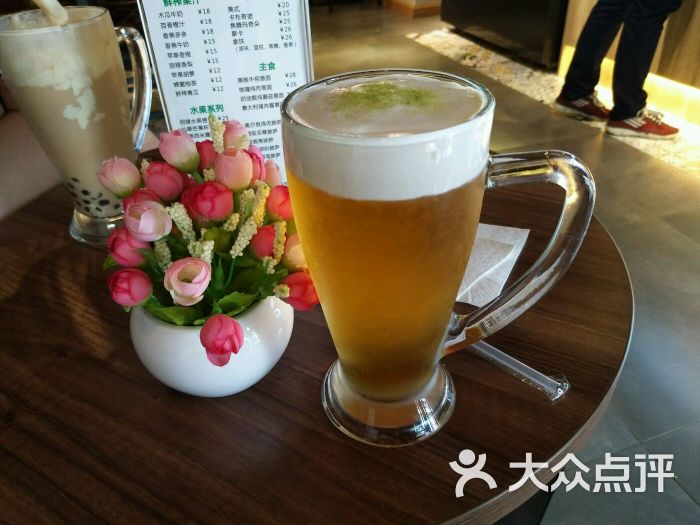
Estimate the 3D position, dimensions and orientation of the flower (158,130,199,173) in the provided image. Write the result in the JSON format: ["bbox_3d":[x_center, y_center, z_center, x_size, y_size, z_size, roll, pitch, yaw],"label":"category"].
[{"bbox_3d":[-0.093,-0.061,0.286,0.021,0.025,0.021,-28,24,0],"label":"flower"}]

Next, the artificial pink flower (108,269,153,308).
[{"bbox_3d":[-0.117,0.013,0.279,0.021,0.023,0.021,-43,27,0],"label":"artificial pink flower"}]

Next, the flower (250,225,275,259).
[{"bbox_3d":[-0.050,-0.012,0.303,0.019,0.021,0.019,14,31,0],"label":"flower"}]

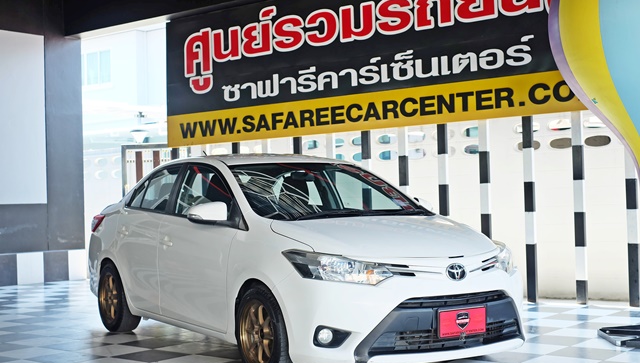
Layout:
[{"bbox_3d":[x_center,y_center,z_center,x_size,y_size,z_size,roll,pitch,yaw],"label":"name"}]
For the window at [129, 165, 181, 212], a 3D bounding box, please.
[{"bbox_3d":[-1.224,0.058,7.036,0.080,0.360,0.800,28,-14,-26],"label":"window"}]

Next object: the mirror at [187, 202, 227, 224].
[{"bbox_3d":[-0.709,0.201,5.927,0.240,0.140,0.140,0,-1,-31],"label":"mirror"}]

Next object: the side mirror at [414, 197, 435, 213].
[{"bbox_3d":[0.707,0.189,6.790,0.240,0.140,0.140,0,-1,-31],"label":"side mirror"}]

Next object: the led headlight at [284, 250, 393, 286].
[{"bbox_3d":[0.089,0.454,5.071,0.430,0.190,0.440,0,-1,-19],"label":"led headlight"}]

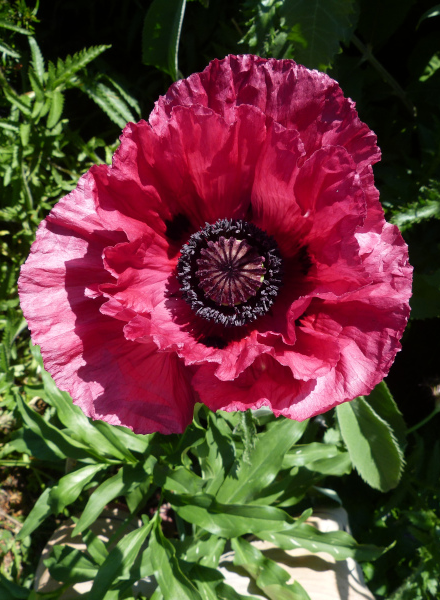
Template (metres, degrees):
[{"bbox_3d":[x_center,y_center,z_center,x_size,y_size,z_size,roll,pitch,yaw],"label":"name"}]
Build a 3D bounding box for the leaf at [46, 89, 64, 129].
[{"bbox_3d":[-0.142,-0.166,0.500,0.013,0.007,0.035,12,73,4],"label":"leaf"}]

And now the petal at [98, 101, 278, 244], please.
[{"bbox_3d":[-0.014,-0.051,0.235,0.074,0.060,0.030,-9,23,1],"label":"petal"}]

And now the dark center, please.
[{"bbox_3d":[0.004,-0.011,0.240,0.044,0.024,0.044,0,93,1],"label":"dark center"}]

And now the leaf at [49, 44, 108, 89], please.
[{"bbox_3d":[-0.122,-0.202,0.500,0.066,0.012,0.022,-35,78,-9],"label":"leaf"}]

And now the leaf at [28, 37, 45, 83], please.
[{"bbox_3d":[-0.159,-0.208,0.500,0.012,0.007,0.042,-16,69,0],"label":"leaf"}]

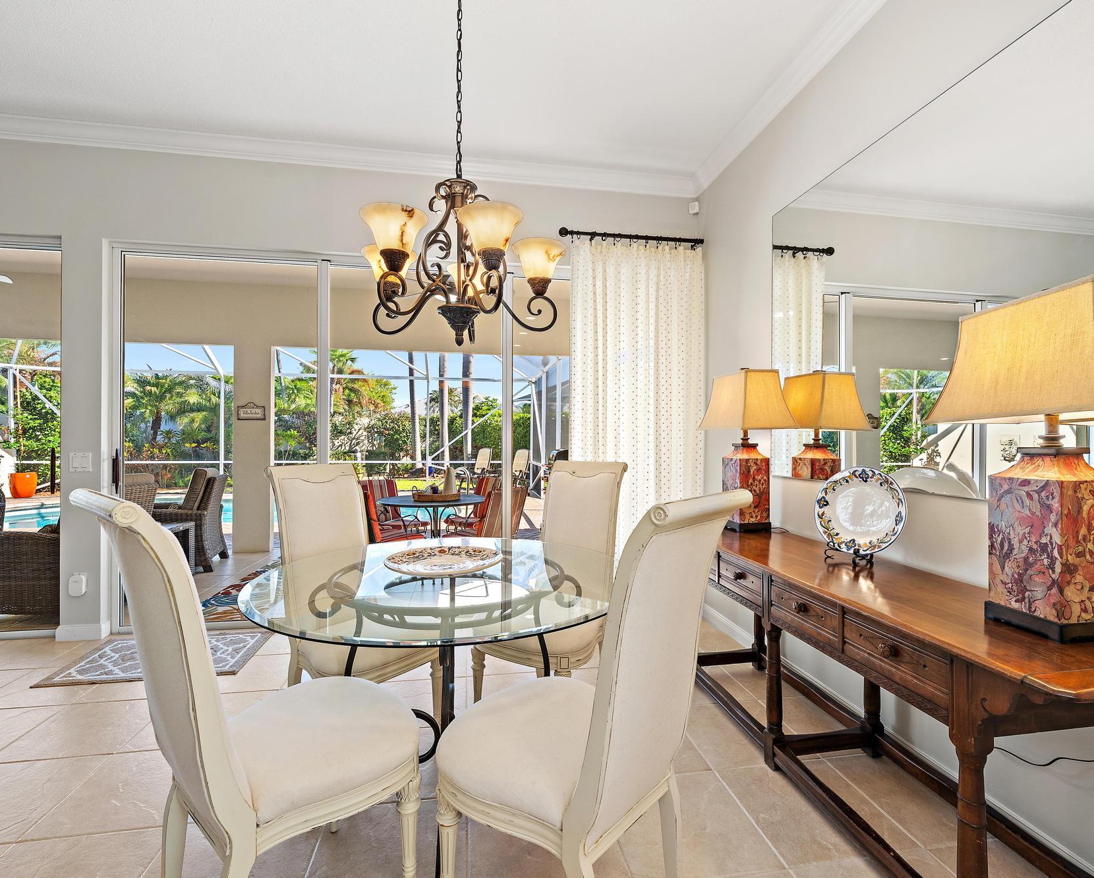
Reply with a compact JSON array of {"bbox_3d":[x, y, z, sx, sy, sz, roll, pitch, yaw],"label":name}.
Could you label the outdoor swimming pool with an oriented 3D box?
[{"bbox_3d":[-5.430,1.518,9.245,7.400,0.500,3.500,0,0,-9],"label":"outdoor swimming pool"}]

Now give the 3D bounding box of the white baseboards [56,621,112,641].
[{"bbox_3d":[-2.883,1.194,3.200,0.258,0.095,0.100,0,0,-9],"label":"white baseboards"}]

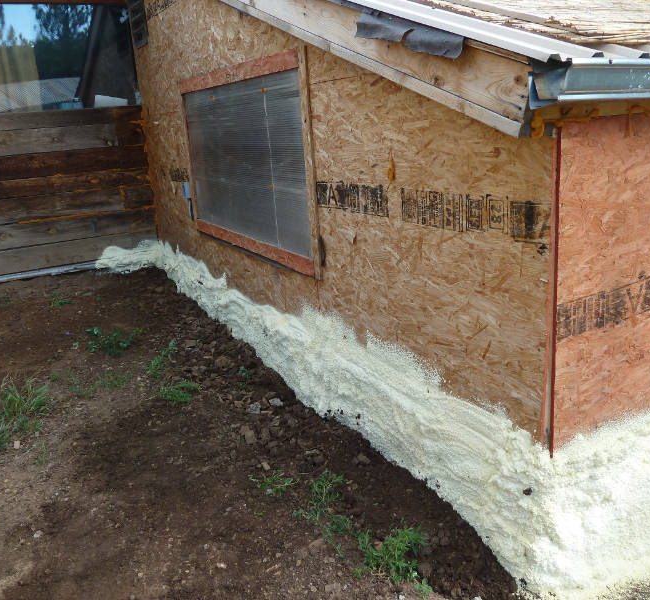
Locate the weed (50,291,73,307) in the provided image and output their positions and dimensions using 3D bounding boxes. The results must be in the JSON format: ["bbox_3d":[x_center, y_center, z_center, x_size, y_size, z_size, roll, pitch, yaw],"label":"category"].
[{"bbox_3d":[-1.978,-0.011,4.337,0.165,0.085,0.140,-3,17,0],"label":"weed"}]

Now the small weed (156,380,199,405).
[{"bbox_3d":[-0.733,0.465,2.871,0.210,0.070,0.160,-3,17,0],"label":"small weed"}]

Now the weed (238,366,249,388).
[{"bbox_3d":[-0.425,0.405,3.016,0.063,0.090,0.065,-3,17,0],"label":"weed"}]

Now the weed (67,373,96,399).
[{"bbox_3d":[-1.241,0.441,2.946,0.130,0.075,0.130,-3,17,0],"label":"weed"}]

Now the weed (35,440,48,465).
[{"bbox_3d":[-1.162,0.625,2.369,0.046,0.080,0.055,-3,17,0],"label":"weed"}]

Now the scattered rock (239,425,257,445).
[{"bbox_3d":[-0.333,0.585,2.515,0.080,0.055,0.075,-3,17,0],"label":"scattered rock"}]

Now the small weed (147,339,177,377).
[{"bbox_3d":[-0.905,0.326,3.220,0.155,0.120,0.260,-3,17,0],"label":"small weed"}]

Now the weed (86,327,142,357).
[{"bbox_3d":[-1.268,0.249,3.465,0.310,0.120,0.230,-3,17,0],"label":"weed"}]

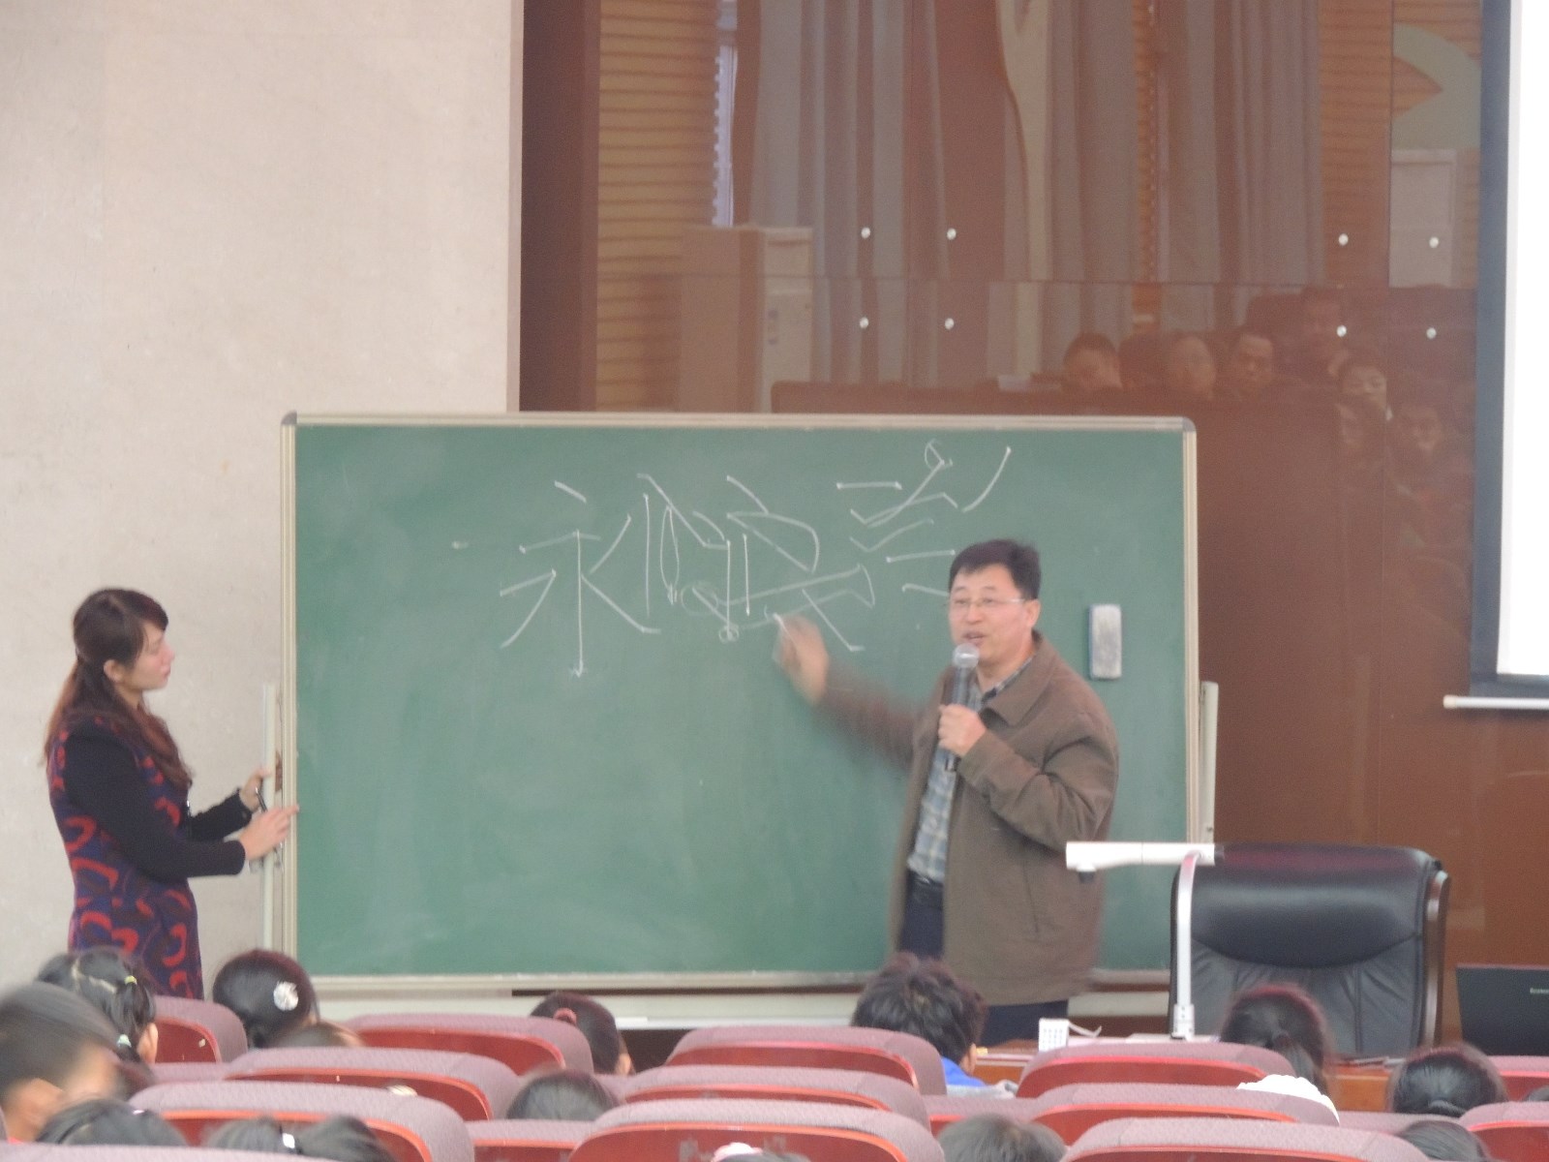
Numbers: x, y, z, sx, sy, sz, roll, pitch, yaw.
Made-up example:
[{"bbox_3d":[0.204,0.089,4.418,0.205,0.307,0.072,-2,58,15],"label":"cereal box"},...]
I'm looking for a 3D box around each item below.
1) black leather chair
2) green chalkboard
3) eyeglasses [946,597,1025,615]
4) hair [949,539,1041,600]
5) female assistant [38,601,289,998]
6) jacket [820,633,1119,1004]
[{"bbox_3d":[0.986,1.100,20.107,0.660,1.110,0.700,2,4,16],"label":"black leather chair"},{"bbox_3d":[-0.061,0.252,21.099,1.965,1.200,0.050,0,-2,-13],"label":"green chalkboard"},{"bbox_3d":[0.443,0.050,20.400,0.140,0.042,0.145,3,4,28],"label":"eyeglasses"},{"bbox_3d":[0.451,-0.001,20.450,0.175,0.165,0.210,3,4,28],"label":"hair"},{"bbox_3d":[-1.265,0.815,20.950,0.540,1.600,0.450,0,4,-12],"label":"female assistant"},{"bbox_3d":[0.401,0.485,20.530,0.720,0.770,0.500,3,4,33],"label":"jacket"}]

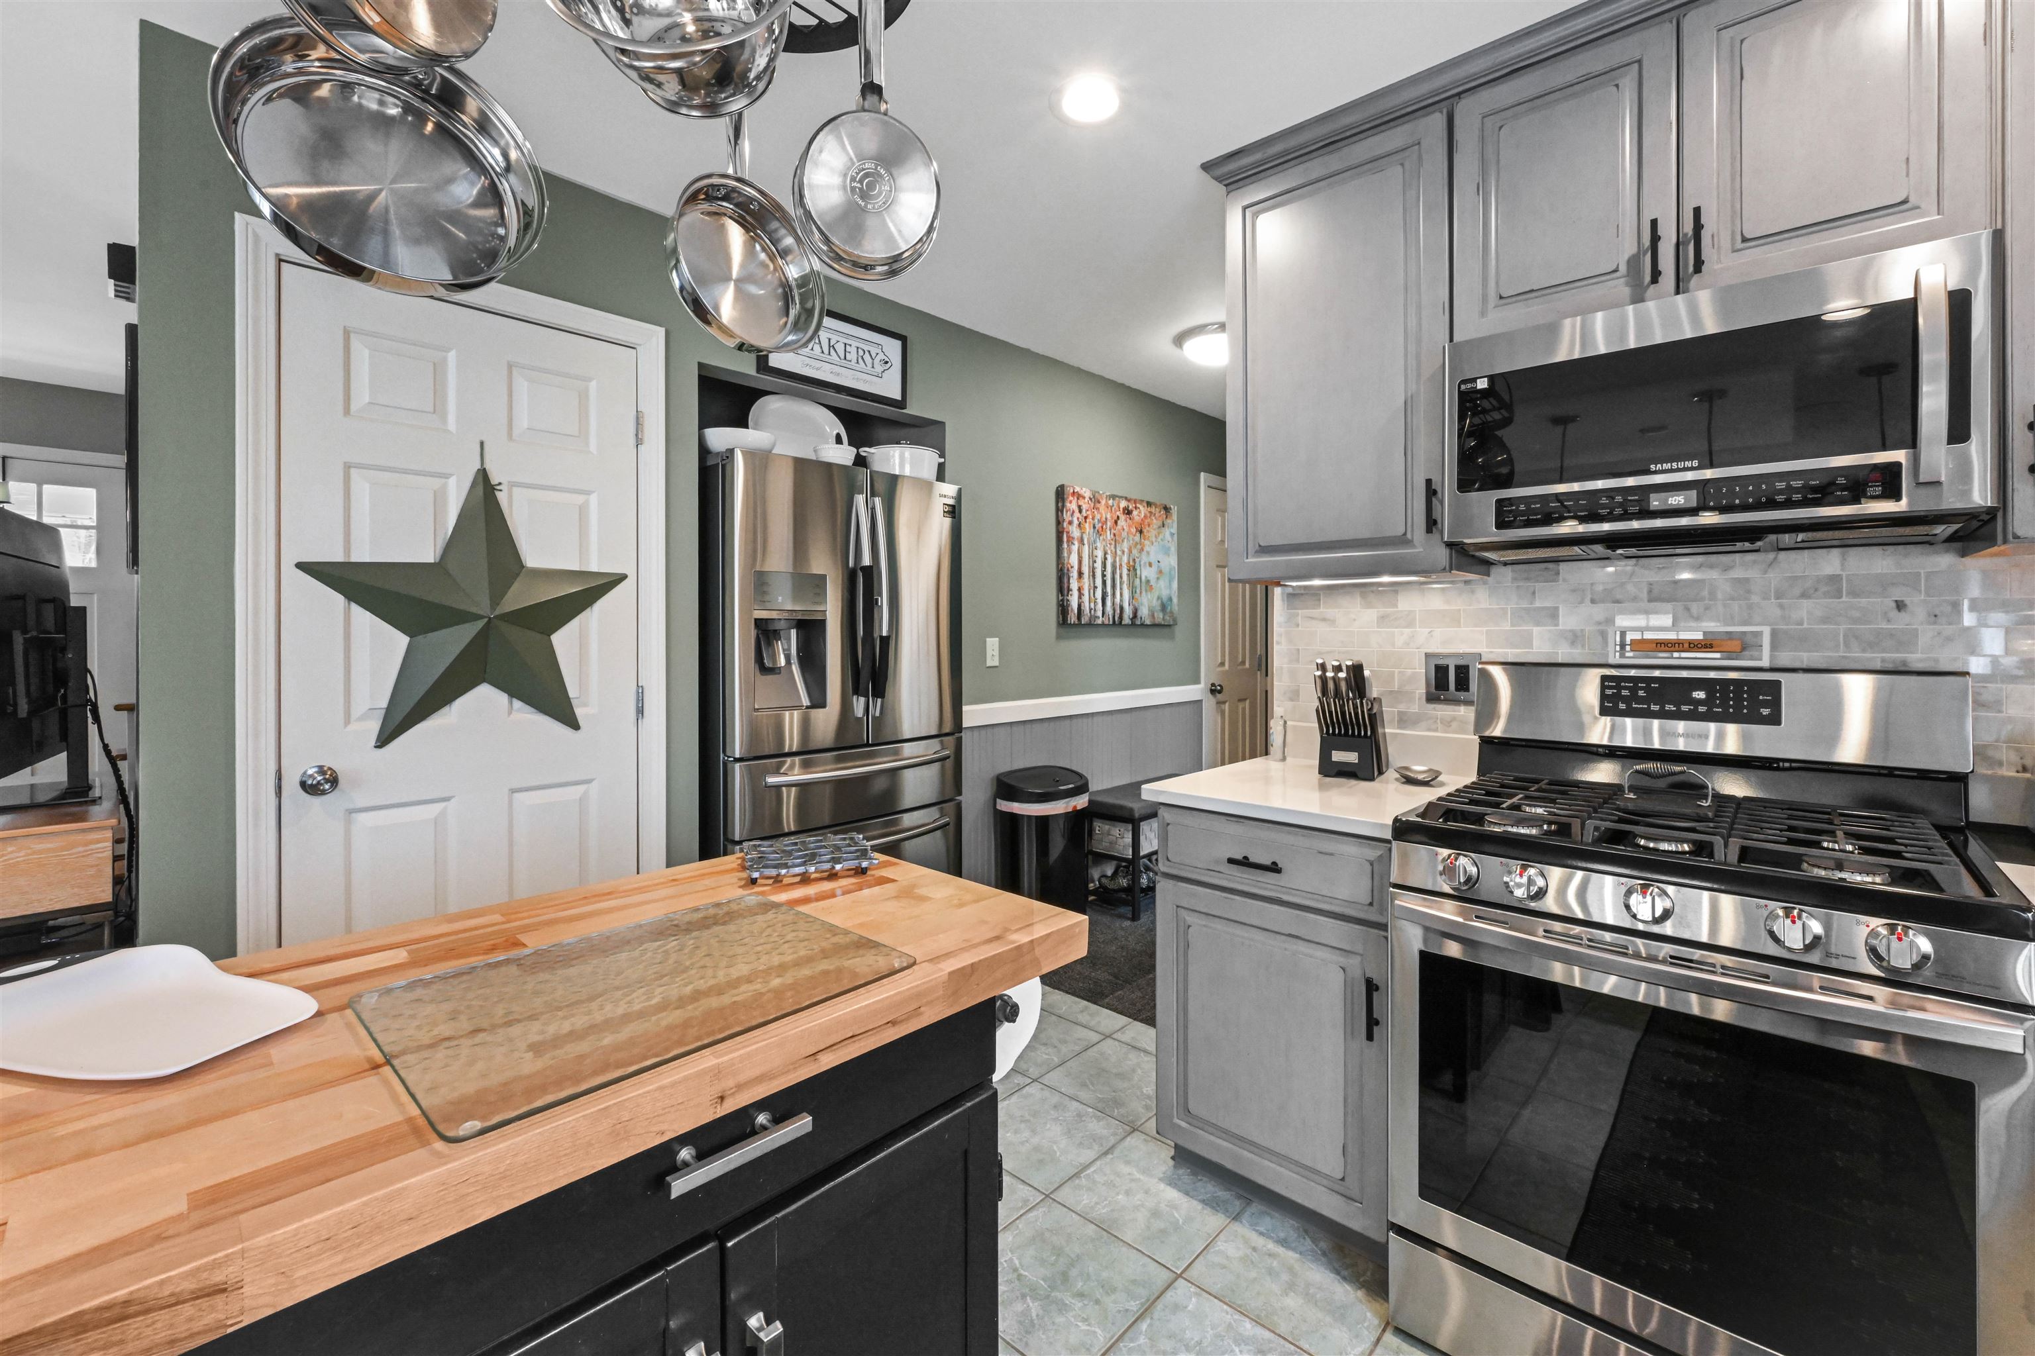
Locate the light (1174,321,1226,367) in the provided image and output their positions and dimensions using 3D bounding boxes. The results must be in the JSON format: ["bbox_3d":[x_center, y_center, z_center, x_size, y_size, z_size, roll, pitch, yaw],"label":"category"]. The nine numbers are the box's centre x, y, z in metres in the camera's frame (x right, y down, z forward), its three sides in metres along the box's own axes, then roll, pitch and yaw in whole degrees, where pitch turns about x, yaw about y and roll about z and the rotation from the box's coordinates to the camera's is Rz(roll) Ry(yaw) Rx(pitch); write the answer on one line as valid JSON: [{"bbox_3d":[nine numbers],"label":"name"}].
[{"bbox_3d":[0.854,-1.351,3.277,0.395,0.111,0.395,2,2,43],"label":"light"}]

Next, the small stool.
[{"bbox_3d":[0.699,0.816,3.874,0.284,0.511,0.790,2,2,43],"label":"small stool"}]

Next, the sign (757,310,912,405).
[{"bbox_3d":[-0.612,-1.130,2.743,0.025,0.262,0.603,2,2,43],"label":"sign"}]

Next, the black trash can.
[{"bbox_3d":[0.102,0.763,3.214,0.304,0.689,0.395,2,2,43],"label":"black trash can"}]

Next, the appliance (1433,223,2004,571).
[{"bbox_3d":[1.319,-0.483,1.566,0.753,0.425,0.365,2,2,43],"label":"appliance"}]

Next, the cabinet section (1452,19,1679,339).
[{"bbox_3d":[1.168,-0.964,1.680,0.375,0.515,0.320,2,3,42],"label":"cabinet section"}]

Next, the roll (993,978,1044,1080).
[{"bbox_3d":[-0.105,0.411,1.068,0.286,0.153,0.153,2,2,43],"label":"roll"}]

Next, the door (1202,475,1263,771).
[{"bbox_3d":[1.266,-0.028,4.665,0.061,2.076,0.648,2,2,43],"label":"door"}]

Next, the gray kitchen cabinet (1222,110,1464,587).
[{"bbox_3d":[0.856,-0.764,2.008,0.537,1.015,0.304,2,2,43],"label":"gray kitchen cabinet"}]

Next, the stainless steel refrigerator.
[{"bbox_3d":[-0.785,0.207,2.897,0.831,1.818,0.920,2,2,43],"label":"stainless steel refrigerator"}]

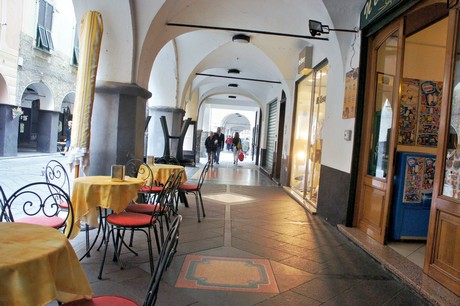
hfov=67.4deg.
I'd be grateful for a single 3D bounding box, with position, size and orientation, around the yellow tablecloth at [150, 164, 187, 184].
[{"bbox_3d":[-1.095,0.350,5.520,0.740,0.310,0.740,4,2,0],"label":"yellow tablecloth"}]

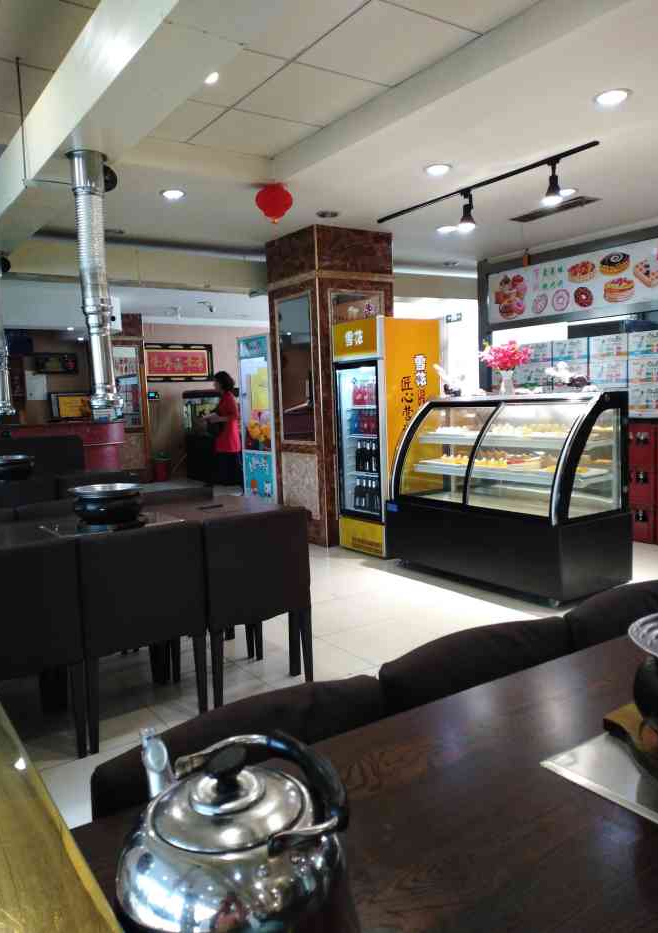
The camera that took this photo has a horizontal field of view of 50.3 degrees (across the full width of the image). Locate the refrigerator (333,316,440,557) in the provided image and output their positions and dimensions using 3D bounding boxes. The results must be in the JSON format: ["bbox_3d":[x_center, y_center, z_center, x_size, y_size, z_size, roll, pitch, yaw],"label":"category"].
[{"bbox_3d":[0.507,-0.253,5.902,0.680,1.890,0.590,-7,8,-34],"label":"refrigerator"}]

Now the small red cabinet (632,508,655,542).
[{"bbox_3d":[2.664,0.454,5.879,0.330,0.310,0.350,-7,8,-34],"label":"small red cabinet"}]

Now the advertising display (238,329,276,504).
[{"bbox_3d":[-0.458,-0.357,7.127,0.600,1.900,0.650,-7,8,-34],"label":"advertising display"}]

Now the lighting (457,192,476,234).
[{"bbox_3d":[0.956,-1.759,4.871,0.120,0.285,0.120,-7,8,-34],"label":"lighting"}]

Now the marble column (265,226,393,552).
[{"bbox_3d":[0.048,-0.703,6.433,0.835,2.700,0.795,-7,8,-34],"label":"marble column"}]

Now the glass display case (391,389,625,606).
[{"bbox_3d":[1.201,0.126,5.036,0.785,1.275,1.630,-7,8,-34],"label":"glass display case"}]

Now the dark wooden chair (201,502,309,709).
[{"bbox_3d":[-0.435,0.605,3.323,0.515,0.850,0.530,-7,8,-34],"label":"dark wooden chair"}]

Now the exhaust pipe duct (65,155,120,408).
[{"bbox_3d":[-0.976,-0.757,2.965,0.184,1.100,0.184,-7,8,-34],"label":"exhaust pipe duct"}]

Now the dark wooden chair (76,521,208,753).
[{"bbox_3d":[-0.864,0.657,3.029,0.520,0.850,0.530,-7,8,-34],"label":"dark wooden chair"}]

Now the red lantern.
[{"bbox_3d":[-0.346,-1.668,4.444,0.236,0.260,0.236,-2,7,0],"label":"red lantern"}]

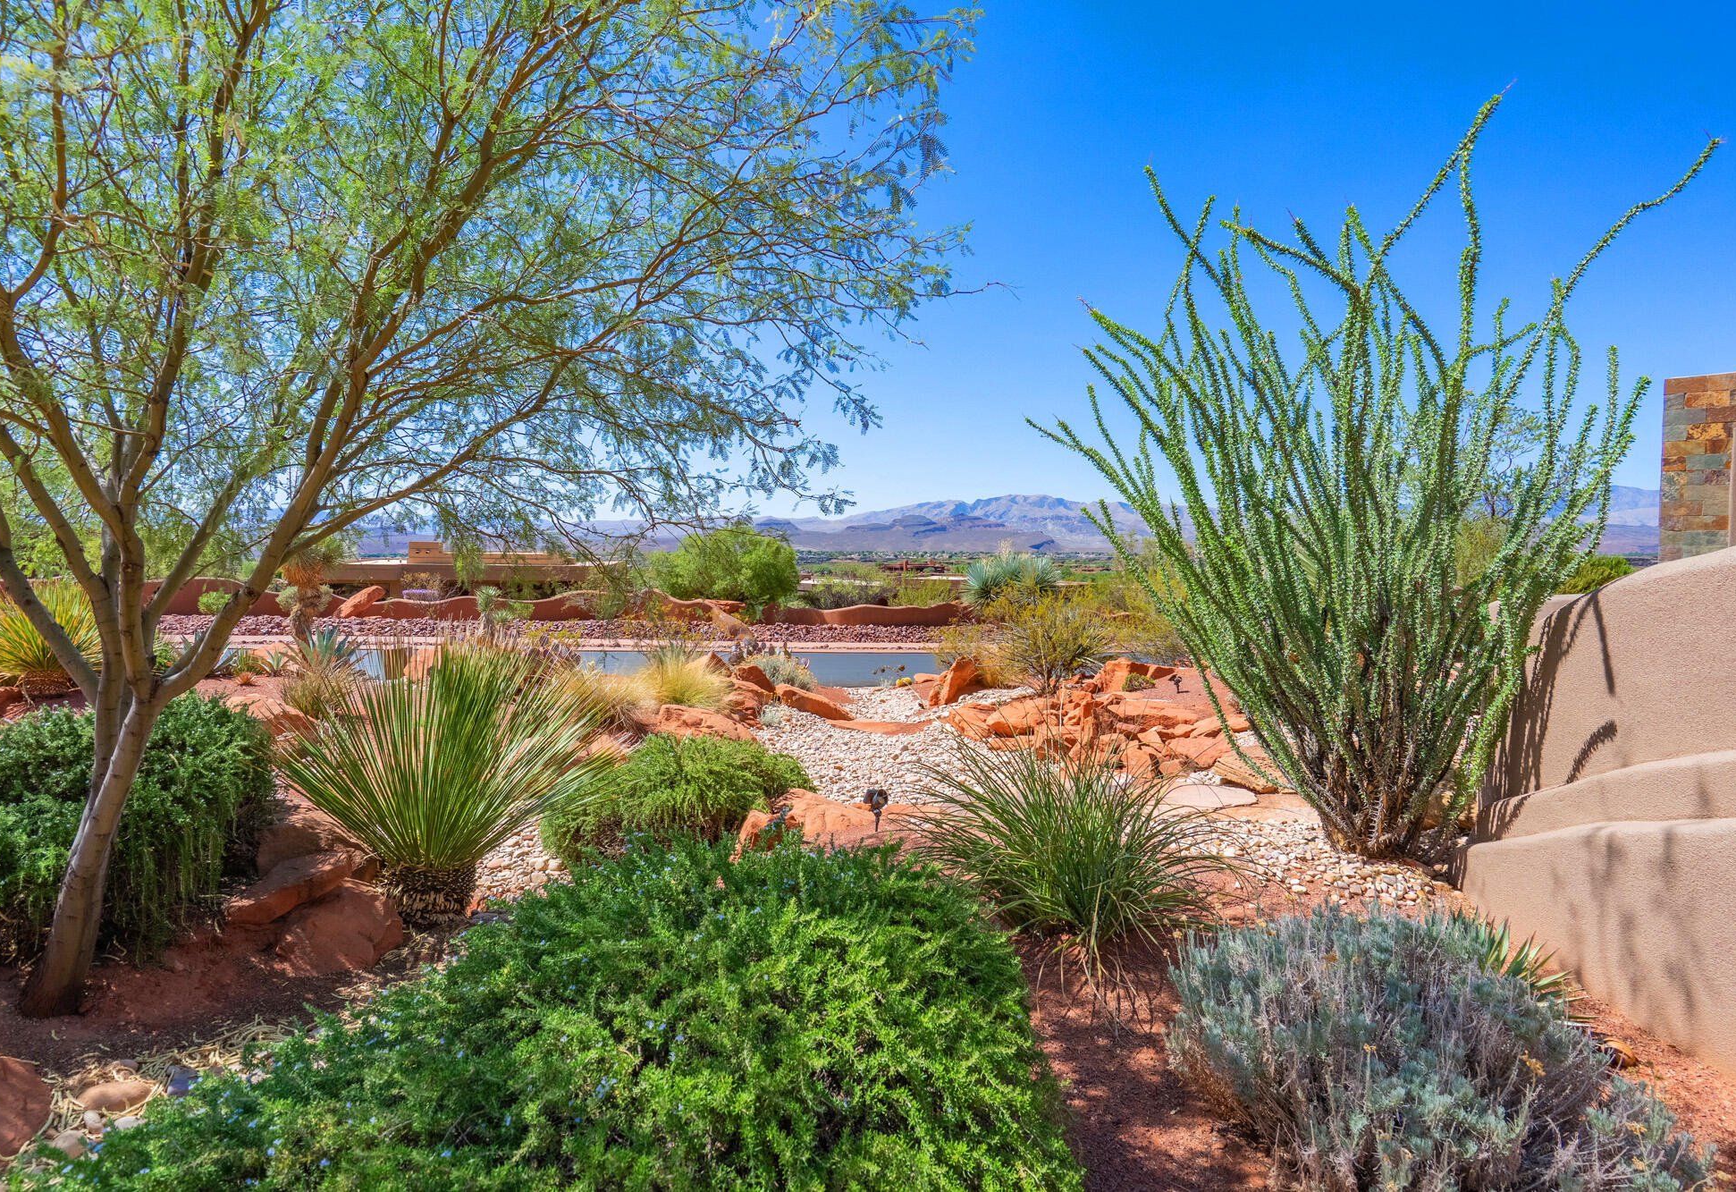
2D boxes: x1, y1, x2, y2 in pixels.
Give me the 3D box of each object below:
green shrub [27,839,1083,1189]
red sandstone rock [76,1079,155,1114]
[{"bbox_3d":[-0.746,1.068,2.300,2.350,0.620,1.850,0,3,0],"label":"green shrub"},{"bbox_3d":[-2.015,1.338,2.120,0.200,0.090,0.140,0,3,0],"label":"red sandstone rock"}]

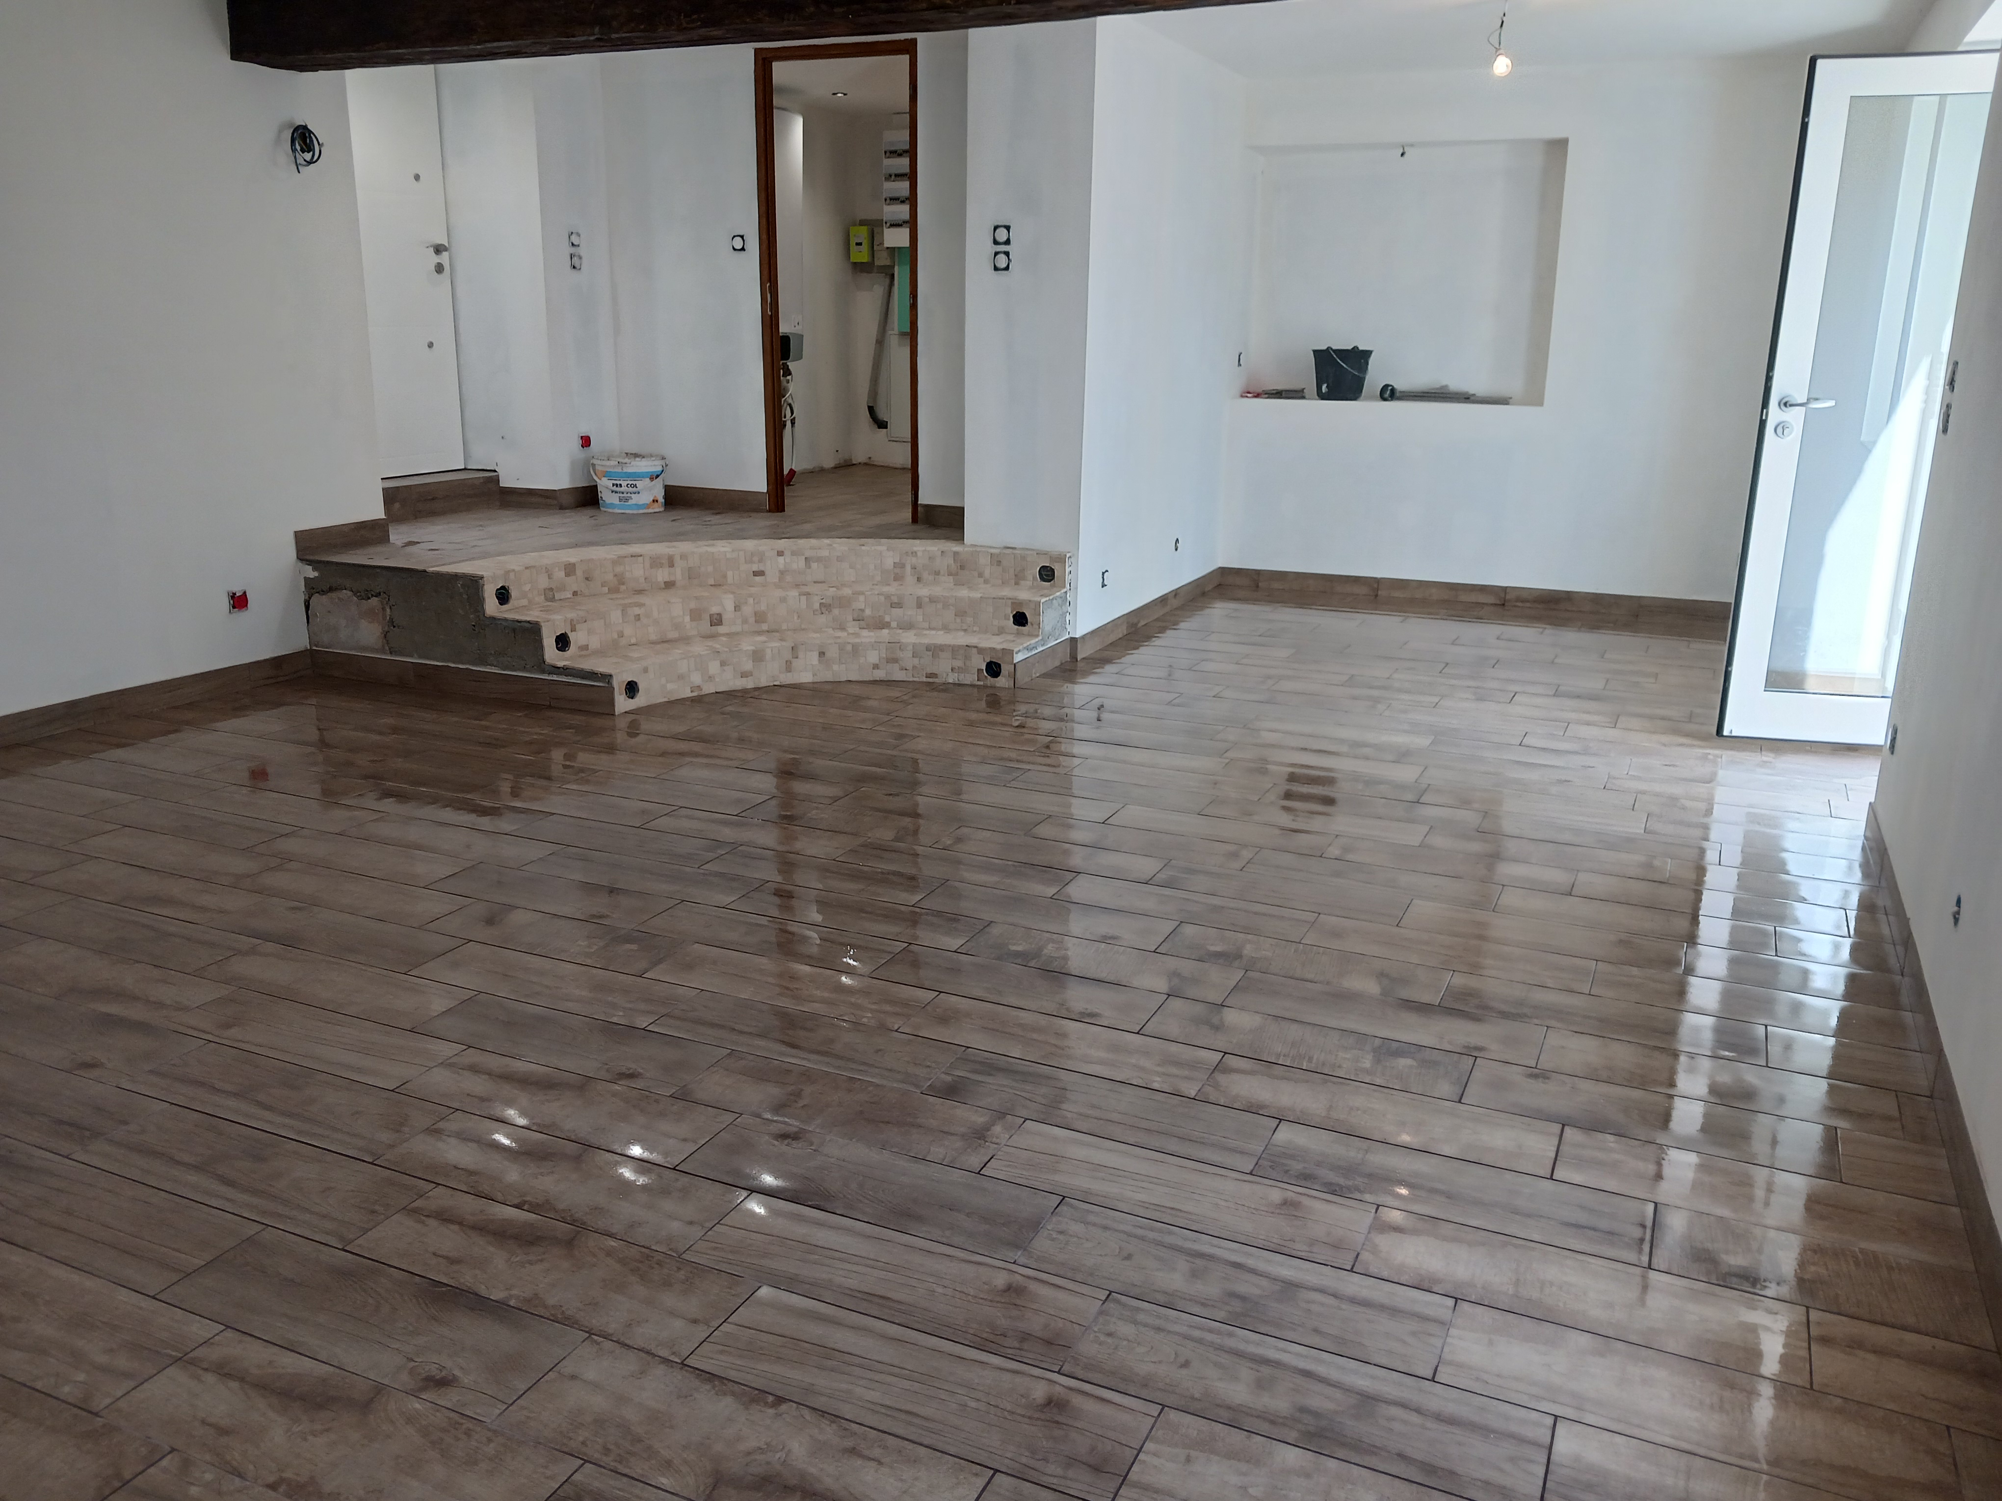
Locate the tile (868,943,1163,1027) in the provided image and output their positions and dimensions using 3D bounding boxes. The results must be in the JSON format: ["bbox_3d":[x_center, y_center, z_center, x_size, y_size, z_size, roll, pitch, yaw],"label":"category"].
[{"bbox_3d":[0.035,0.507,3.335,0.620,0.010,0.196,8,17,23],"label":"tile"}]

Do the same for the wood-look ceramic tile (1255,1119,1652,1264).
[{"bbox_3d":[0.744,0.729,2.582,0.620,0.010,0.196,8,17,23],"label":"wood-look ceramic tile"}]

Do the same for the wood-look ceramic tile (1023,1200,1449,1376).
[{"bbox_3d":[0.338,0.776,2.270,0.605,0.010,0.192,8,17,23],"label":"wood-look ceramic tile"}]

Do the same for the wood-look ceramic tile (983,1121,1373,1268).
[{"bbox_3d":[0.281,0.709,2.505,0.605,0.010,0.192,8,17,23],"label":"wood-look ceramic tile"}]

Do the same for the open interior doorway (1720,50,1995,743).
[{"bbox_3d":[2.832,-1.039,4.882,0.840,2.109,0.075,4,16,12],"label":"open interior doorway"}]

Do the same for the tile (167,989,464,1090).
[{"bbox_3d":[-1.354,0.566,3.066,0.620,0.010,0.196,8,17,23],"label":"tile"}]

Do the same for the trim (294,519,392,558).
[{"bbox_3d":[-2.500,-0.812,5.964,0.010,0.099,0.456,8,17,23],"label":"trim"}]

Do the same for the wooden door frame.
[{"bbox_3d":[-0.709,-2.062,6.990,0.805,2.028,0.075,8,17,23],"label":"wooden door frame"}]

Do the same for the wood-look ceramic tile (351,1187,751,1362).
[{"bbox_3d":[-0.653,0.752,2.262,0.600,0.010,0.197,8,17,23],"label":"wood-look ceramic tile"}]

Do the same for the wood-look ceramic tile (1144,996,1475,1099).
[{"bbox_3d":[0.580,0.568,2.973,0.600,0.010,0.197,8,17,23],"label":"wood-look ceramic tile"}]

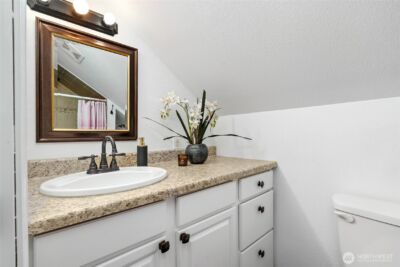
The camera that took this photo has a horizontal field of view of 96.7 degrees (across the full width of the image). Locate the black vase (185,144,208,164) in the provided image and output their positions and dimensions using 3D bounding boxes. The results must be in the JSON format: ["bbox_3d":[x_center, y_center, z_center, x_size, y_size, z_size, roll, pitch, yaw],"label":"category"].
[{"bbox_3d":[-0.021,0.144,1.264,0.162,0.132,0.162,0,0,0],"label":"black vase"}]

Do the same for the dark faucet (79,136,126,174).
[{"bbox_3d":[-0.479,0.108,0.908,0.239,0.184,0.161,0,0,-42],"label":"dark faucet"}]

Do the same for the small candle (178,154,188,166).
[{"bbox_3d":[-0.108,0.176,1.168,0.068,0.070,0.068,0,0,0],"label":"small candle"}]

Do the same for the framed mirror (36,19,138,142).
[{"bbox_3d":[-0.614,-0.260,1.041,0.506,0.611,0.029,0,0,-42],"label":"framed mirror"}]

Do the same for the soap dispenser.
[{"bbox_3d":[-0.373,0.119,1.159,0.067,0.182,0.069,0,0,17],"label":"soap dispenser"}]

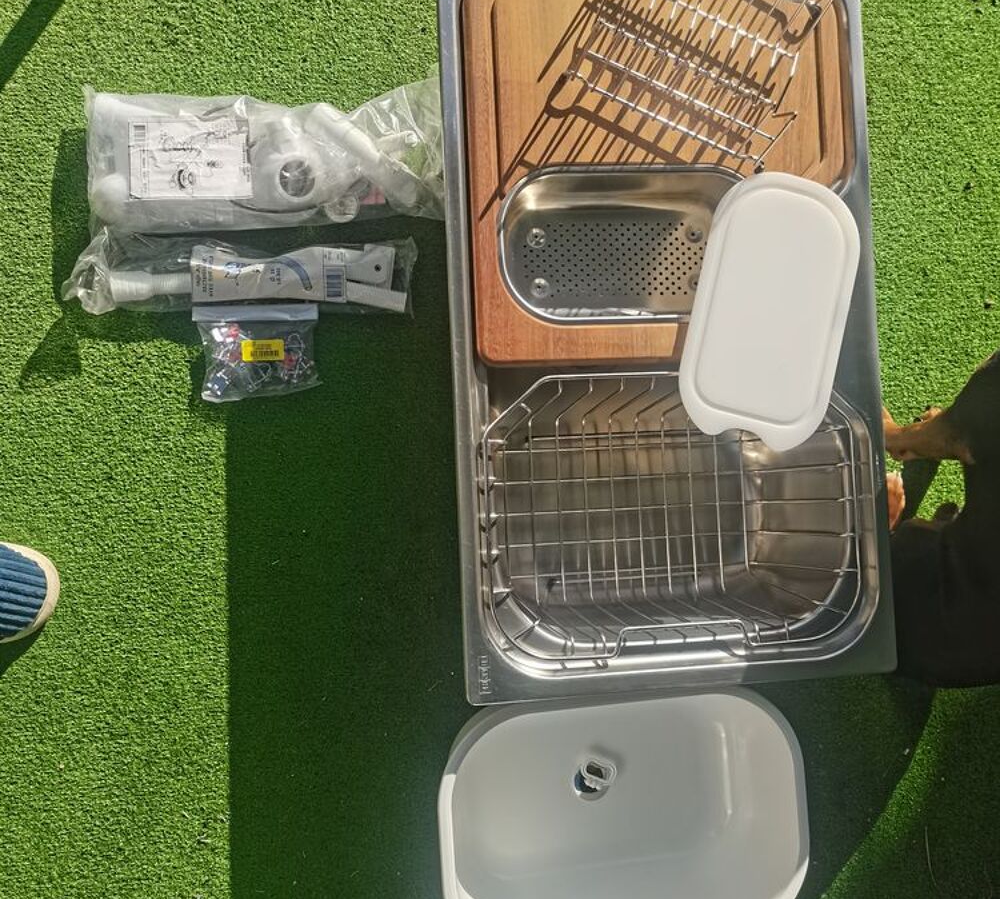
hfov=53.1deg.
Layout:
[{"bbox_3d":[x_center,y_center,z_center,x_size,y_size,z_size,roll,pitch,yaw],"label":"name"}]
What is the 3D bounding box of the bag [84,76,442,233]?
[{"bbox_3d":[-0.280,-0.365,1.218,0.428,0.065,0.204,-1,88,-10],"label":"bag"}]

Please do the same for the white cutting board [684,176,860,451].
[{"bbox_3d":[0.306,-0.158,1.135,0.180,0.014,0.310,13,86,-9],"label":"white cutting board"}]

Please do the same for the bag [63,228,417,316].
[{"bbox_3d":[-0.308,-0.213,1.210,0.417,0.055,0.109,0,88,-10],"label":"bag"}]

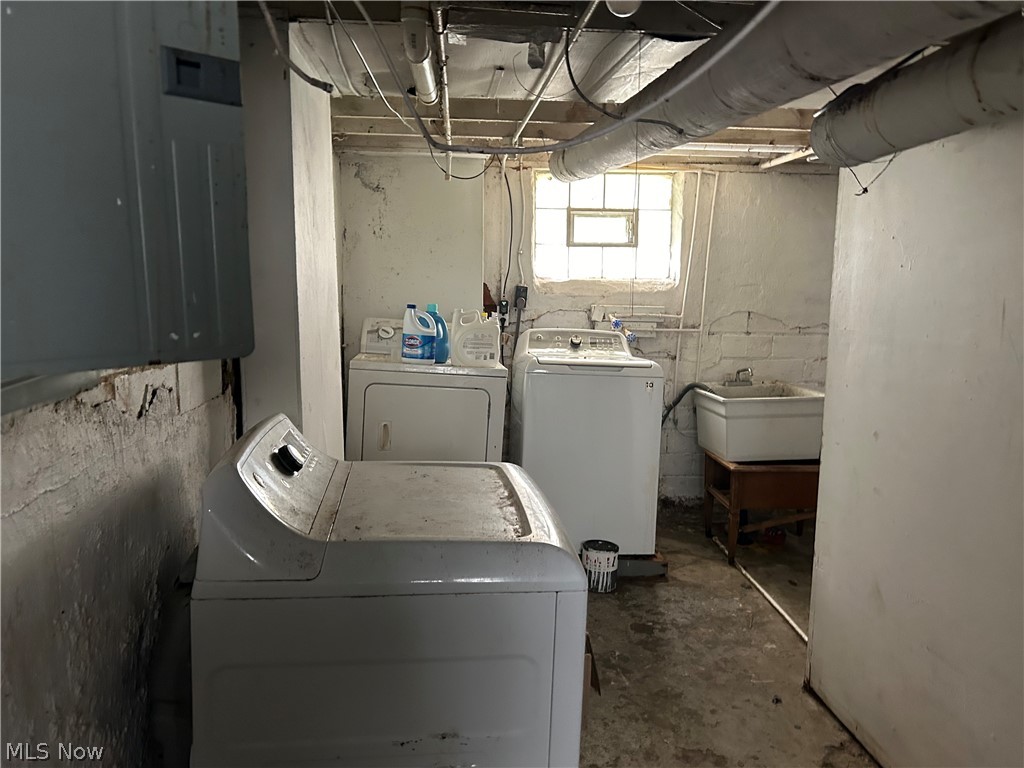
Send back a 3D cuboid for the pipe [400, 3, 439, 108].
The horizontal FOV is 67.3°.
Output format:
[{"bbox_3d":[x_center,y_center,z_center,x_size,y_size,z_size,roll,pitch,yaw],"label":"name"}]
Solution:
[{"bbox_3d":[-0.322,-1.171,2.780,0.095,0.095,1.104,0,8,-4],"label":"pipe"}]

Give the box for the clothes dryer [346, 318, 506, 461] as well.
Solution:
[{"bbox_3d":[-0.438,0.233,4.030,0.737,1.090,0.700,1,8,-6],"label":"clothes dryer"}]

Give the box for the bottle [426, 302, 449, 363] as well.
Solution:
[{"bbox_3d":[-0.371,-0.238,3.660,0.145,0.285,0.090,2,7,-4],"label":"bottle"}]

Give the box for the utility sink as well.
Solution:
[{"bbox_3d":[1.291,0.210,4.165,0.530,0.325,0.490,0,8,-7],"label":"utility sink"}]

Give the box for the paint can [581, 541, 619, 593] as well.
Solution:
[{"bbox_3d":[0.415,0.852,3.580,0.170,0.194,0.170,1,7,0],"label":"paint can"}]

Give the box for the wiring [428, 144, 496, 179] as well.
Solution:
[{"bbox_3d":[-0.270,-1.215,4.200,0.370,0.180,0.060,0,7,-4],"label":"wiring"}]

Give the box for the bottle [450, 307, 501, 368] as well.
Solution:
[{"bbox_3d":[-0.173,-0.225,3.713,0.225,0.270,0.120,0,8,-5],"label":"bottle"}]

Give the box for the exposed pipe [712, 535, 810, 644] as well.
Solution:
[{"bbox_3d":[1.156,0.946,3.683,0.024,0.024,1.244,0,8,-2],"label":"exposed pipe"}]

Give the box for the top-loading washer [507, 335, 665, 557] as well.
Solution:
[{"bbox_3d":[0.359,0.276,4.086,0.680,1.100,0.680,1,7,-6],"label":"top-loading washer"}]

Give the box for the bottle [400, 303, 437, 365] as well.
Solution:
[{"bbox_3d":[-0.444,-0.235,3.685,0.162,0.280,0.105,1,8,0],"label":"bottle"}]

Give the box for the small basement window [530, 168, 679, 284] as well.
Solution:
[{"bbox_3d":[0.538,-0.915,4.470,0.815,0.635,0.100,0,7,-4],"label":"small basement window"}]

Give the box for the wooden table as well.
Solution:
[{"bbox_3d":[1.391,0.643,4.146,0.570,0.505,0.450,0,7,-4],"label":"wooden table"}]

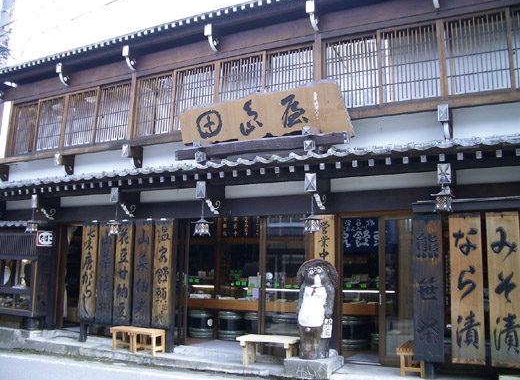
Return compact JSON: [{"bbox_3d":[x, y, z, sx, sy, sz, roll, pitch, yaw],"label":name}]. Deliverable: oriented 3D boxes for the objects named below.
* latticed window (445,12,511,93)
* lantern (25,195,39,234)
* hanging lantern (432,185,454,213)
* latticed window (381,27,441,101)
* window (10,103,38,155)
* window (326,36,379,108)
[{"bbox_3d":[3.056,-1.916,7.385,0.855,1.172,0.070,-3,-9,28],"label":"latticed window"},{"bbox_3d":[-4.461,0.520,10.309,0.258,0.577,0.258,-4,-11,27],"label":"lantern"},{"bbox_3d":[2.336,0.134,6.694,0.268,0.340,0.268,-4,-11,27],"label":"hanging lantern"},{"bbox_3d":[2.229,-1.881,7.832,0.880,1.184,0.070,-3,-9,28],"label":"latticed window"},{"bbox_3d":[-5.321,-1.379,11.889,0.819,1.209,0.070,-3,-9,28],"label":"window"},{"bbox_3d":[1.351,-1.752,7.859,0.914,1.185,0.070,-4,-11,27],"label":"window"}]

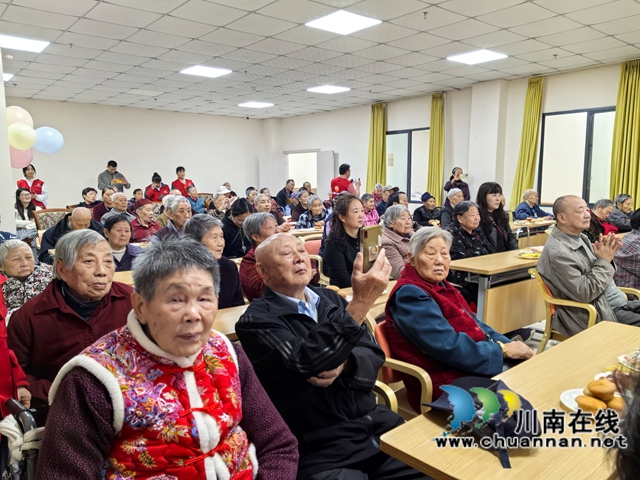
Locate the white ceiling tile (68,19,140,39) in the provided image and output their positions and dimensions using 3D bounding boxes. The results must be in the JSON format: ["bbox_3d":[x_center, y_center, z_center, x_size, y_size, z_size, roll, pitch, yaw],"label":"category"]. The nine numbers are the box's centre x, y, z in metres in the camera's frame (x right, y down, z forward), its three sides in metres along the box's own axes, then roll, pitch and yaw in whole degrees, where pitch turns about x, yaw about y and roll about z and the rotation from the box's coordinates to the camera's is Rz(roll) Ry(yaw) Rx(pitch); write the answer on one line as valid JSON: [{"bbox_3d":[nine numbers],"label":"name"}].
[{"bbox_3d":[-2.291,-2.225,5.291,0.600,0.020,0.600,-6,9,-39],"label":"white ceiling tile"}]

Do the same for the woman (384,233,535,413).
[{"bbox_3d":[0.562,0.563,1.985,0.500,1.200,0.700,-6,9,-40],"label":"woman"}]

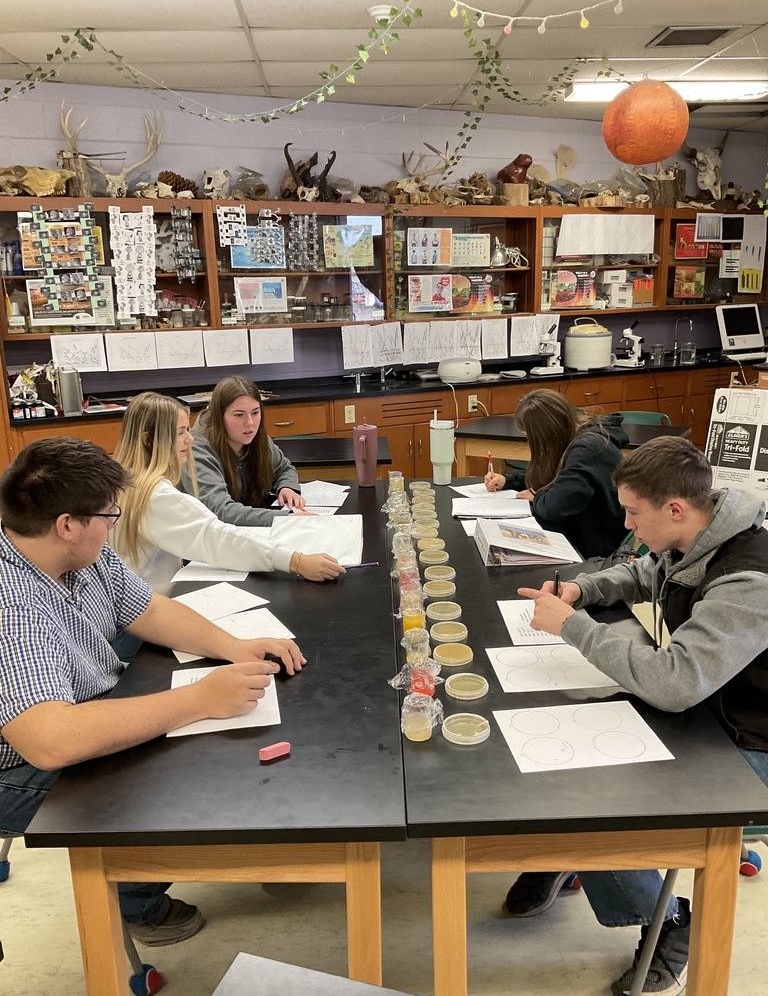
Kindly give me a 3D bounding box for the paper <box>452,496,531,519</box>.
[{"bbox_3d":[0.395,0.041,3.156,0.280,0.018,0.235,1,14,7],"label":"paper"}]

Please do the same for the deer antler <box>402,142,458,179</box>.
[{"bbox_3d":[0.311,-2.258,5.740,0.340,0.220,0.250,6,16,26],"label":"deer antler"}]

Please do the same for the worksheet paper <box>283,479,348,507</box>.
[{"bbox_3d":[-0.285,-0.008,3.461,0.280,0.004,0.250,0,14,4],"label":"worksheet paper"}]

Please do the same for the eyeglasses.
[{"bbox_3d":[-0.612,0.022,1.671,0.138,0.043,0.142,11,9,40],"label":"eyeglasses"}]

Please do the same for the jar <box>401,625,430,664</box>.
[{"bbox_3d":[0.074,0.335,1.931,0.055,0.068,0.055,-1,14,0],"label":"jar"}]

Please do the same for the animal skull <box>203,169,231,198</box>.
[{"bbox_3d":[-1.016,-1.914,5.220,0.135,0.170,0.175,4,15,19],"label":"animal skull"}]

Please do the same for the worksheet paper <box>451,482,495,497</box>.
[{"bbox_3d":[0.438,-0.040,3.518,0.279,0.004,0.216,-5,15,-15],"label":"worksheet paper"}]

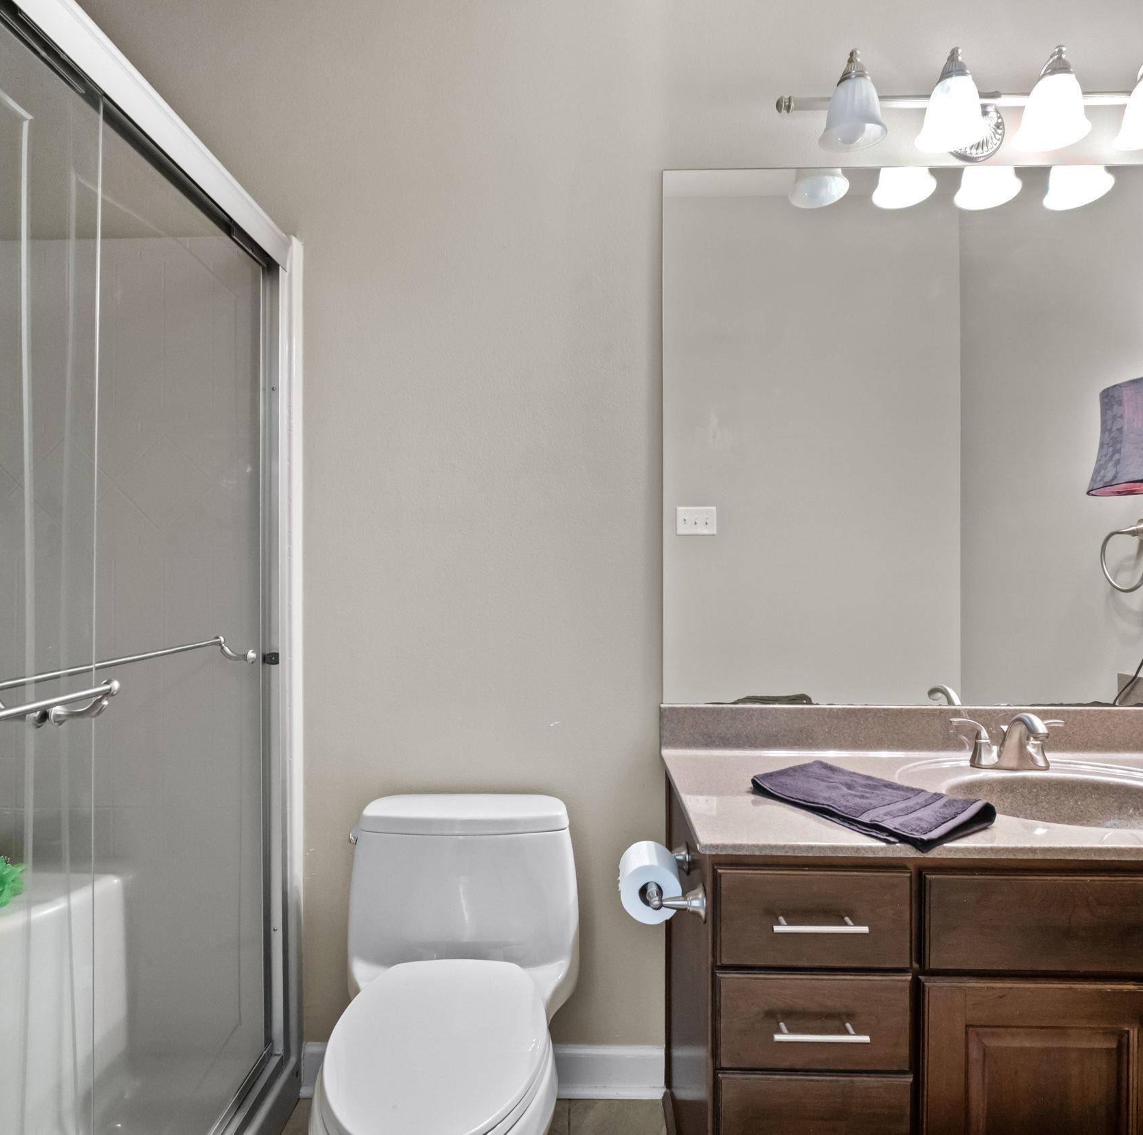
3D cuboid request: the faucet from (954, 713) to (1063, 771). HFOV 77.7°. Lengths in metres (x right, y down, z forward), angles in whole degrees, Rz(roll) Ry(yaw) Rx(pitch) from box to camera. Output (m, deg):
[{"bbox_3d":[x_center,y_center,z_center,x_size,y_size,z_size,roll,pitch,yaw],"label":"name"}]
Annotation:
[{"bbox_3d":[0.914,0.357,1.447,0.234,0.120,0.138,0,0,1],"label":"faucet"}]

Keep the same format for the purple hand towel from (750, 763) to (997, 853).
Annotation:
[{"bbox_3d":[0.523,0.400,1.274,0.238,0.036,0.385,0,0,-32],"label":"purple hand towel"}]

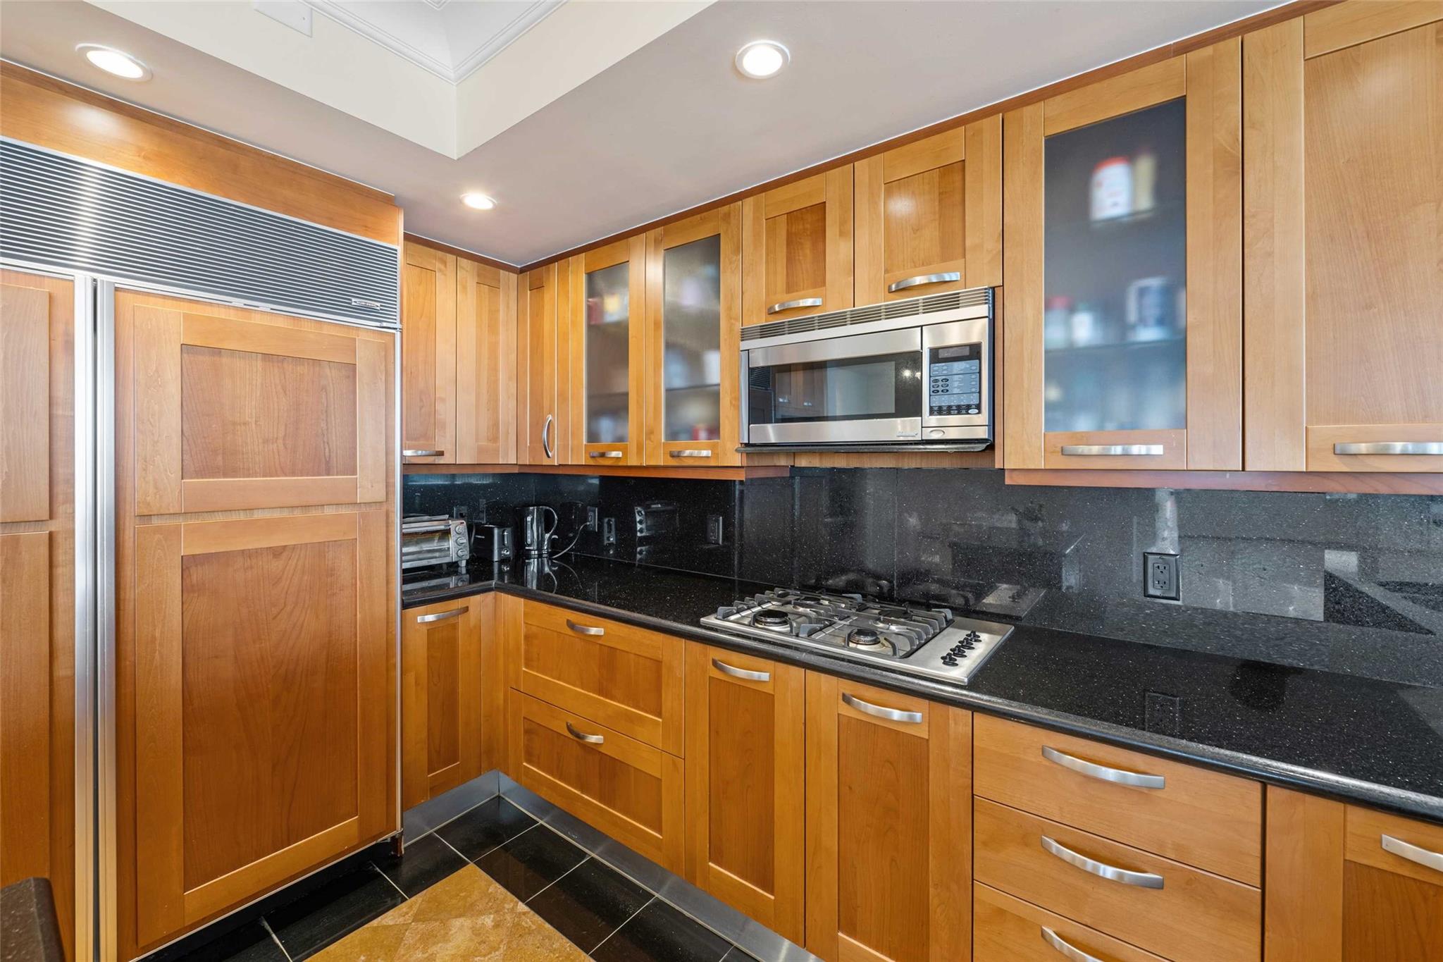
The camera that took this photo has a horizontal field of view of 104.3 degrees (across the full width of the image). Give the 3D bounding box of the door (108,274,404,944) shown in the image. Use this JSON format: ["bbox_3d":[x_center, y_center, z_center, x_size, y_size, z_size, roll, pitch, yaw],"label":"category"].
[{"bbox_3d":[-1.365,0.368,1.719,0.060,1.745,0.668,1,2,37],"label":"door"}]

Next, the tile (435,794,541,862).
[{"bbox_3d":[-0.903,1.337,2.165,0.291,0.010,0.282,1,1,37],"label":"tile"}]

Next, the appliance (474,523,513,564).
[{"bbox_3d":[-1.152,0.303,2.850,0.225,0.172,0.125,1,2,37],"label":"appliance"}]

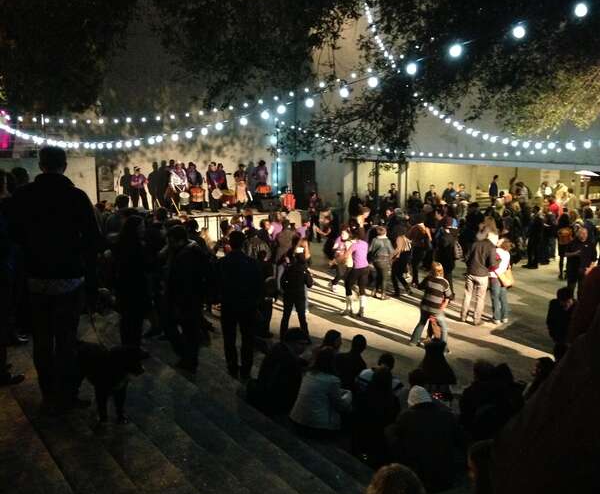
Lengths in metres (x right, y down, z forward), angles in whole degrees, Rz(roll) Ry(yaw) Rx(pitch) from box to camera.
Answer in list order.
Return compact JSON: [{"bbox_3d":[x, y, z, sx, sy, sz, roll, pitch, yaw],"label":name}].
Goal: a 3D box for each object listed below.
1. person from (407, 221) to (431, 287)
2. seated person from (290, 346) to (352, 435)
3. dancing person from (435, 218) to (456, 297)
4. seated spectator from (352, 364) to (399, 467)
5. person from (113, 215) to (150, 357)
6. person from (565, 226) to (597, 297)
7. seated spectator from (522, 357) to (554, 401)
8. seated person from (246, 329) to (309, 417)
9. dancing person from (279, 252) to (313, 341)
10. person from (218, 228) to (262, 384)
[{"bbox_3d":[2.726,0.148,17.400,0.520,1.620,0.500,-5,9,-30],"label":"person"},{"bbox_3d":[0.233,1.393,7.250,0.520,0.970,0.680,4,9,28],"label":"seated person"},{"bbox_3d":[3.304,0.267,17.200,0.500,1.800,0.420,-2,7,-15],"label":"dancing person"},{"bbox_3d":[0.690,1.478,6.800,0.480,0.940,0.660,4,8,32],"label":"seated spectator"},{"bbox_3d":[-2.010,0.477,9.100,0.500,1.680,0.420,2,8,18],"label":"person"},{"bbox_3d":[5.915,0.361,16.200,0.480,1.620,0.550,-7,11,-42],"label":"person"},{"bbox_3d":[2.589,1.718,8.175,0.750,1.100,0.520,6,10,40],"label":"seated spectator"},{"bbox_3d":[-0.180,1.321,8.050,0.600,0.960,0.660,6,9,40],"label":"seated person"},{"bbox_3d":[-0.078,0.881,13.300,0.520,1.560,0.380,1,8,5],"label":"dancing person"},{"bbox_3d":[-0.722,0.692,9.100,0.530,1.745,0.380,-1,7,-6],"label":"person"}]

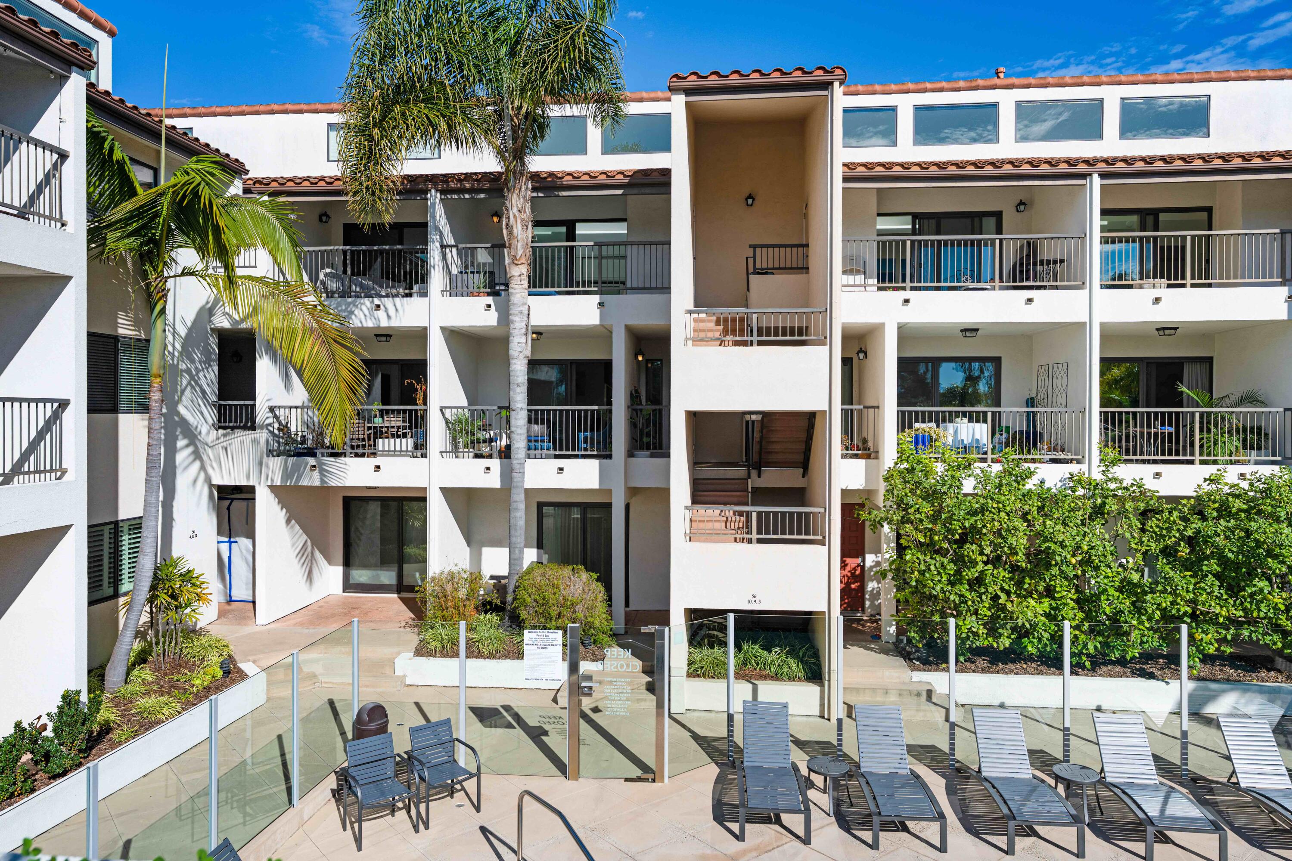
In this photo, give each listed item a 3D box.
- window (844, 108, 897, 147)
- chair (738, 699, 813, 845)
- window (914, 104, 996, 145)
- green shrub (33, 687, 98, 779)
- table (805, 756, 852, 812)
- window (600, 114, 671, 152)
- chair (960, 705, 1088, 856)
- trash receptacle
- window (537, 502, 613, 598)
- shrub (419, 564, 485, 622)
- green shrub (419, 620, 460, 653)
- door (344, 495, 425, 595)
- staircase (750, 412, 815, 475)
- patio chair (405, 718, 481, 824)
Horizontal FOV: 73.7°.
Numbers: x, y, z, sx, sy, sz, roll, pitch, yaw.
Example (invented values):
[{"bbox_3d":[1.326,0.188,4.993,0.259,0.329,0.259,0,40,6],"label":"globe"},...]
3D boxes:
[{"bbox_3d":[4.137,-5.979,17.023,1.612,0.797,0.100,0,0,6],"label":"window"},{"bbox_3d":[1.322,3.547,9.183,0.700,0.860,1.800,0,0,6],"label":"chair"},{"bbox_3d":[6.466,-6.385,17.951,1.729,0.935,0.100,0,0,6],"label":"window"},{"bbox_3d":[-6.473,3.297,9.606,0.660,0.770,0.660,0,0,6],"label":"green shrub"},{"bbox_3d":[1.938,3.764,9.140,0.510,0.430,0.510,0,0,6],"label":"table"},{"bbox_3d":[-0.083,-6.007,17.469,1.612,0.789,0.100,0,0,6],"label":"window"},{"bbox_3d":[3.836,3.554,8.921,0.700,0.860,1.800,0,0,6],"label":"chair"},{"bbox_3d":[-3.037,3.467,9.522,0.380,0.920,0.380,1,0,42],"label":"trash receptacle"},{"bbox_3d":[-1.206,2.415,16.650,1.820,2.040,0.120,0,0,6],"label":"window"},{"bbox_3d":[-3.287,2.879,14.518,1.070,1.150,0.970,0,0,6],"label":"shrub"},{"bbox_3d":[-3.376,3.282,14.070,0.630,0.440,0.600,0,0,6],"label":"green shrub"},{"bbox_3d":[-5.501,2.424,18.196,1.856,2.021,0.100,0,0,6],"label":"door"},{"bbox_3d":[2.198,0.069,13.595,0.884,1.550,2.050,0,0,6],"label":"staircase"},{"bbox_3d":[-2.137,3.541,8.957,0.610,0.860,0.600,0,0,-41],"label":"patio chair"}]

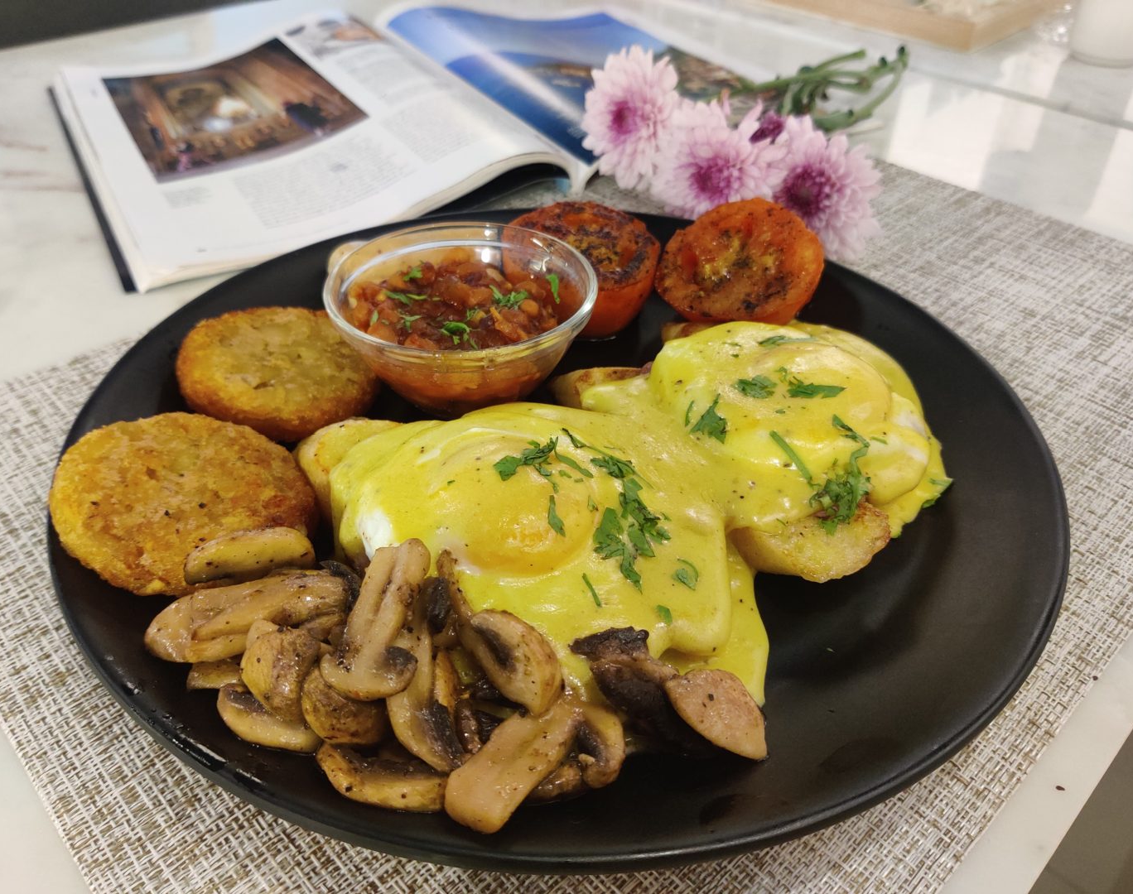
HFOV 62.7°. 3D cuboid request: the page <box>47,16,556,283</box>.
[{"bbox_3d":[-0.143,-0.177,0.483,0.198,0.027,0.280,-18,42,-22],"label":"page"}]

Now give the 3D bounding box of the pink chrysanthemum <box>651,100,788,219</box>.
[{"bbox_3d":[0.066,-0.123,0.404,0.061,0.061,0.038,16,31,17],"label":"pink chrysanthemum"}]

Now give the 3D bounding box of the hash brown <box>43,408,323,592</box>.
[{"bbox_3d":[-0.094,0.013,0.234,0.063,0.016,0.063,16,33,-12],"label":"hash brown"}]

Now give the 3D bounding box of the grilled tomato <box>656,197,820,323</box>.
[{"bbox_3d":[0.062,-0.057,0.327,0.055,0.028,0.055,-11,55,8],"label":"grilled tomato"}]

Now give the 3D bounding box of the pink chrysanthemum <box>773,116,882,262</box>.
[{"bbox_3d":[0.107,-0.105,0.382,0.059,0.061,0.038,25,36,27],"label":"pink chrysanthemum"}]

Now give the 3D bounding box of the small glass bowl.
[{"bbox_3d":[-0.032,-0.033,0.287,0.081,0.040,0.081,1,39,-1],"label":"small glass bowl"}]

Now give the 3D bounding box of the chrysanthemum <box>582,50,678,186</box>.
[{"bbox_3d":[0.029,-0.150,0.422,0.040,0.065,0.063,-18,42,-38],"label":"chrysanthemum"}]

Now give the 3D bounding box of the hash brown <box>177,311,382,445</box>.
[{"bbox_3d":[-0.088,-0.025,0.288,0.060,0.018,0.060,11,36,-8],"label":"hash brown"}]

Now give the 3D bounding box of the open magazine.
[{"bbox_3d":[-0.063,-0.202,0.519,0.397,0.030,0.282,-18,42,-22],"label":"open magazine"}]

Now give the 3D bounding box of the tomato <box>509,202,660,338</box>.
[{"bbox_3d":[0.004,-0.056,0.325,0.052,0.035,0.052,2,43,-2],"label":"tomato"}]

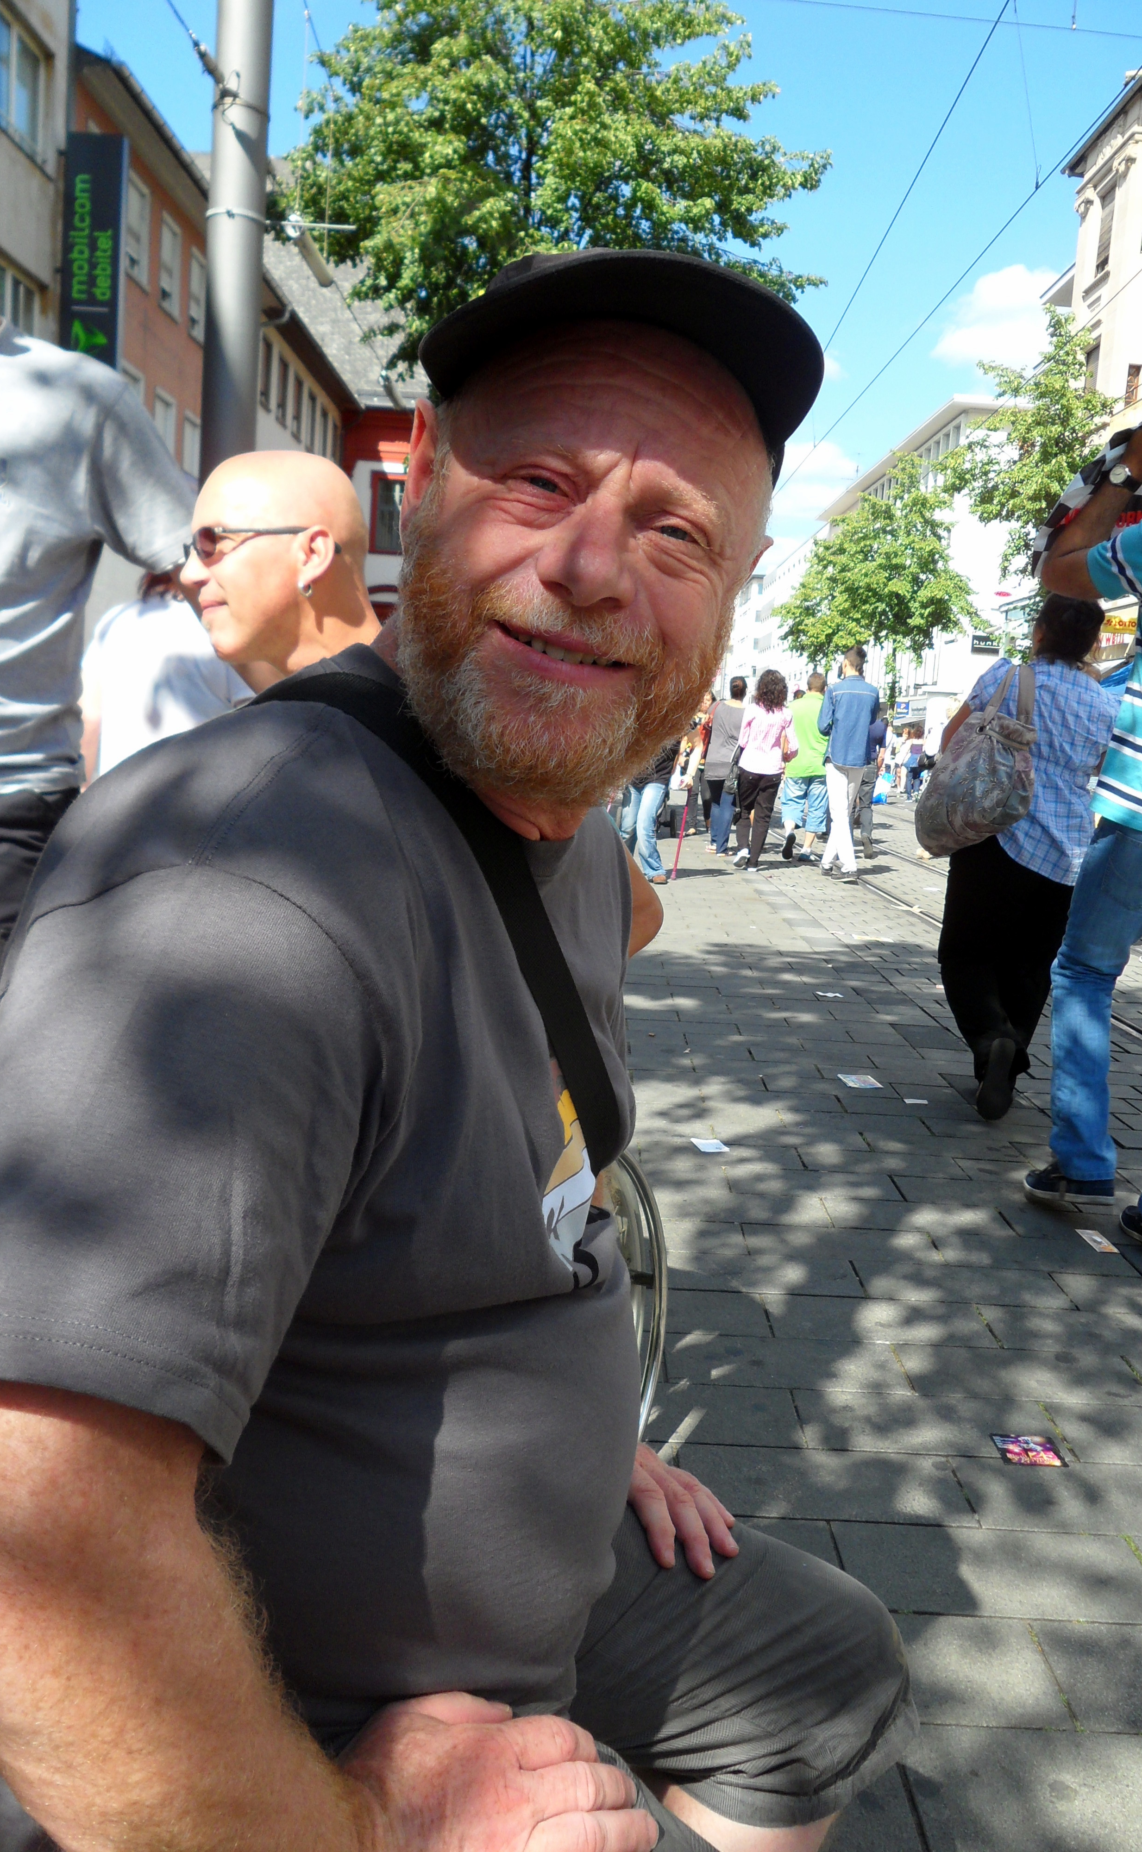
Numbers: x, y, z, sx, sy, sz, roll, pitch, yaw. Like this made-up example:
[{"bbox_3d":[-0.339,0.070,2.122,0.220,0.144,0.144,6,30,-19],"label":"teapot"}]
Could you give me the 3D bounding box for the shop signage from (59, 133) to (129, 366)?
[{"bbox_3d":[-6.115,-8.514,18.500,0.730,3.150,0.190,3,8,0],"label":"shop signage"}]

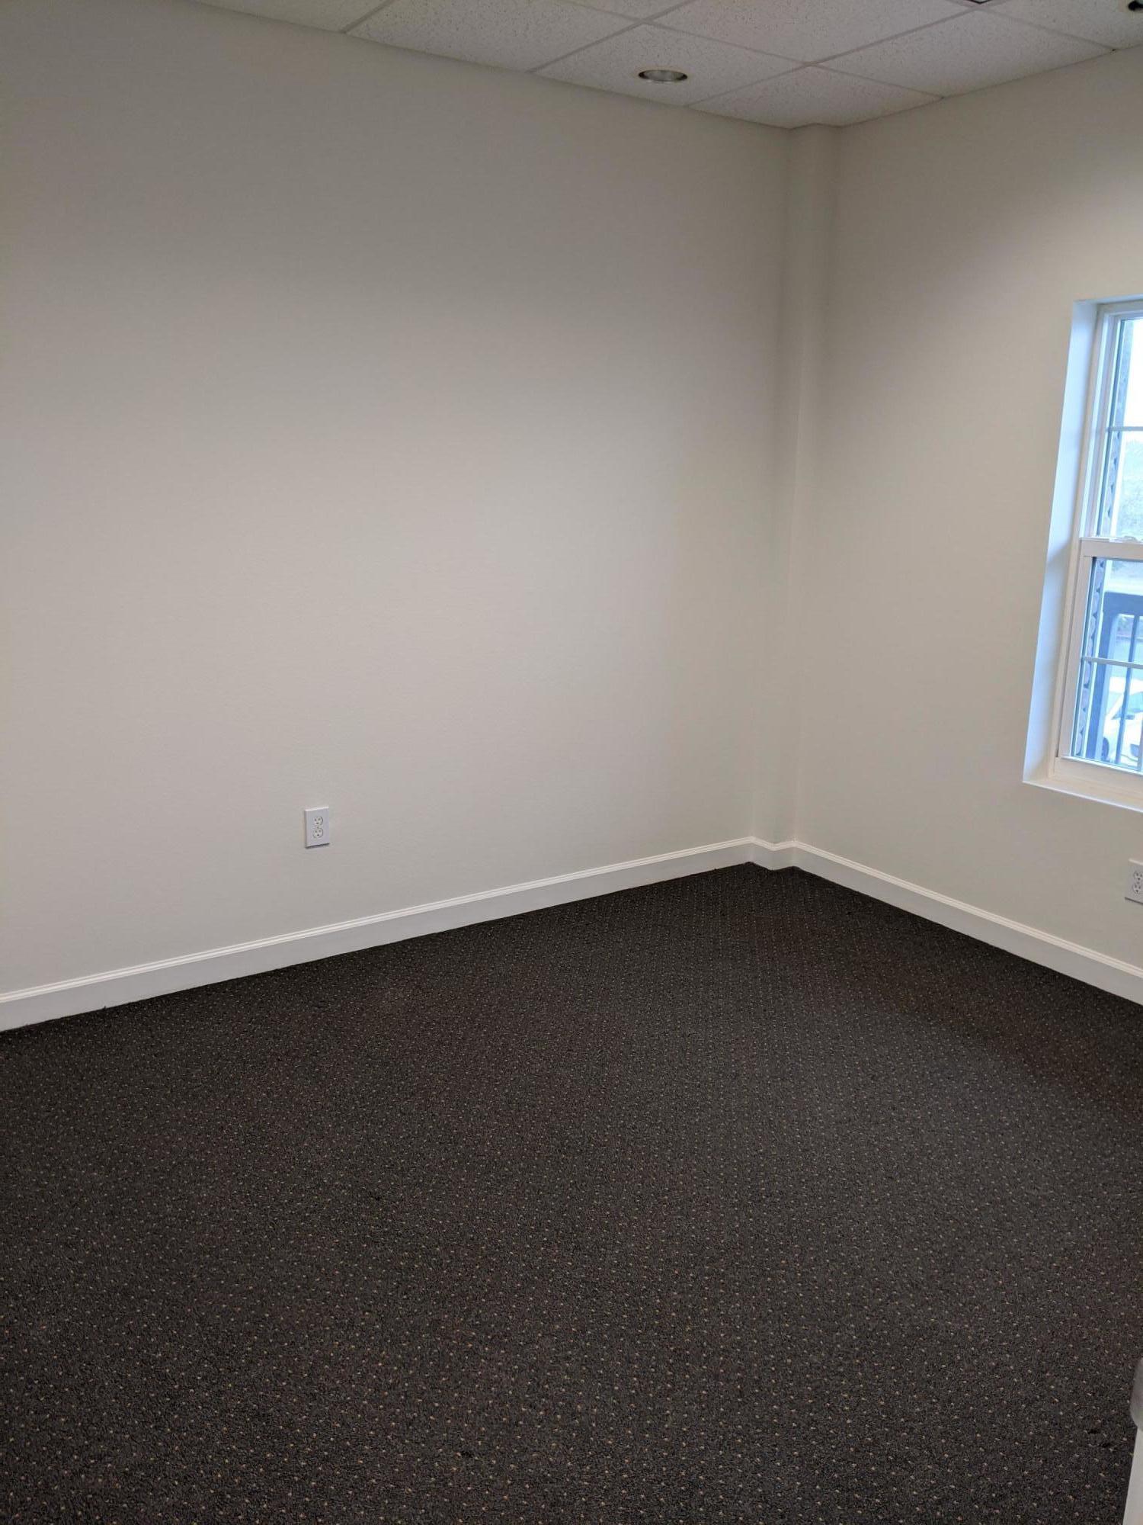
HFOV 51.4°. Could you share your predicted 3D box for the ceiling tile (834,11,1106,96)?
[{"bbox_3d":[1.120,-2.044,3.432,0.578,0.020,0.578,-9,18,-33],"label":"ceiling tile"}]

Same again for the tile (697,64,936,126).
[{"bbox_3d":[0.793,-2.175,3.908,0.578,0.020,0.567,-9,18,-33],"label":"tile"}]

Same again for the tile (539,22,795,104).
[{"bbox_3d":[0.288,-2.098,3.582,0.594,0.020,0.567,-9,18,-33],"label":"tile"}]

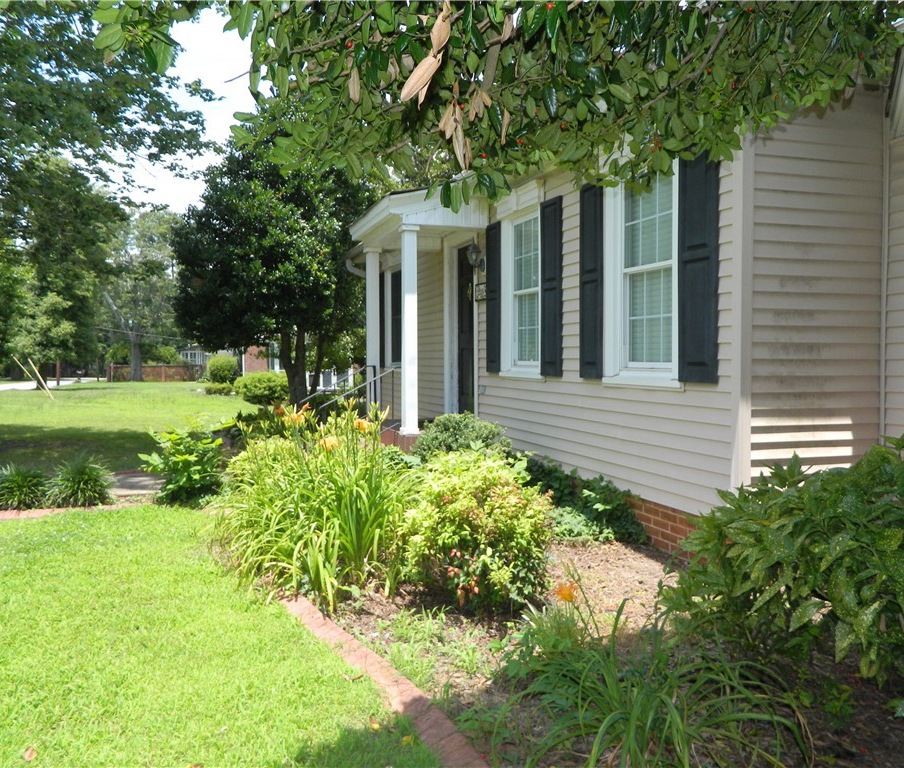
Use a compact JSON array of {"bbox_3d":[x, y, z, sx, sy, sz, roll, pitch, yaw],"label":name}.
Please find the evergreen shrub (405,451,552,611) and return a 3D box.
[{"bbox_3d":[0.155,0.790,4.330,0.860,0.810,0.800,0,2,0],"label":"evergreen shrub"}]

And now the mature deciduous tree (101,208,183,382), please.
[{"bbox_3d":[-21.000,-6.000,50.000,6.400,11.800,6.400,0,2,0],"label":"mature deciduous tree"}]

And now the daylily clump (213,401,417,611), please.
[{"bbox_3d":[-0.870,0.680,4.700,1.280,1.070,1.250,0,2,0],"label":"daylily clump"}]

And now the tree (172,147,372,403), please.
[{"bbox_3d":[-4.730,-2.860,19.500,5.300,7.000,5.000,0,2,0],"label":"tree"}]

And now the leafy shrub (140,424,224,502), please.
[{"bbox_3d":[-2.600,0.755,7.100,0.820,0.770,0.750,0,2,0],"label":"leafy shrub"}]

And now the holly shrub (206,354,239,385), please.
[{"bbox_3d":[-11.220,-0.660,36.000,1.600,1.550,1.600,0,2,0],"label":"holly shrub"}]

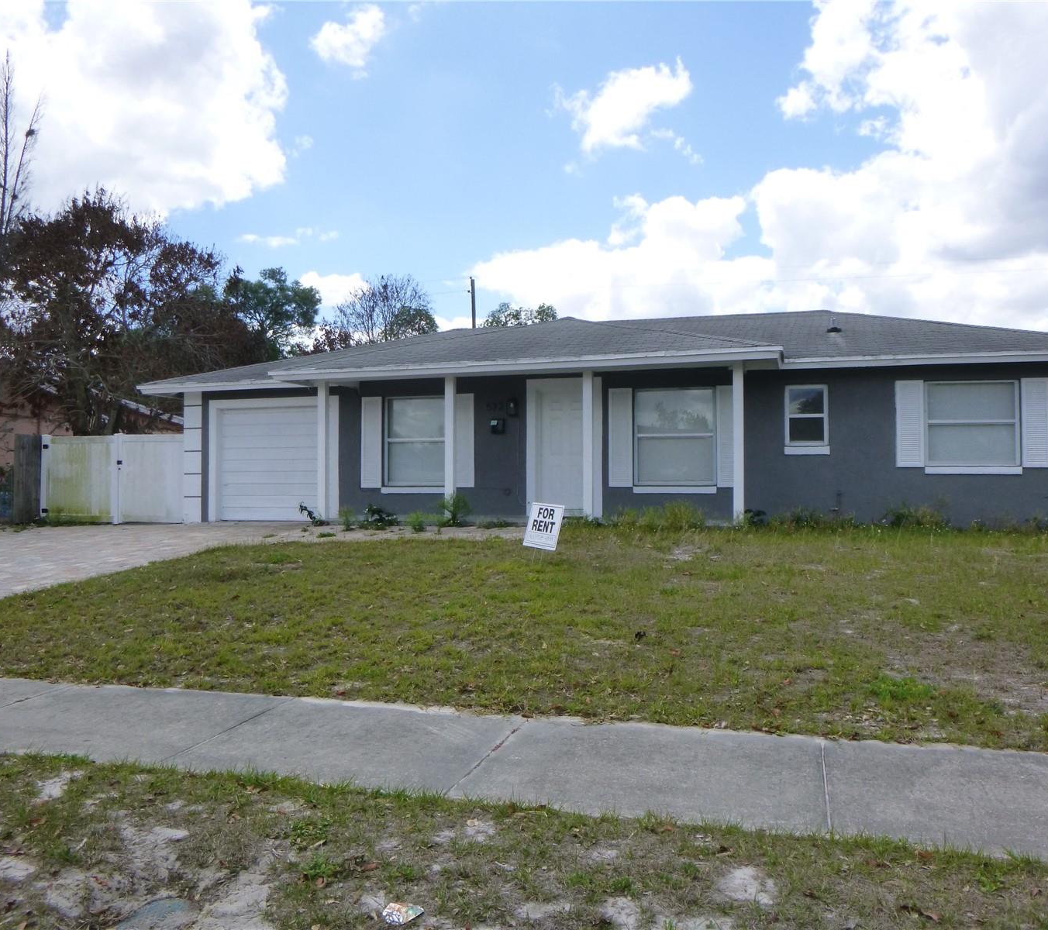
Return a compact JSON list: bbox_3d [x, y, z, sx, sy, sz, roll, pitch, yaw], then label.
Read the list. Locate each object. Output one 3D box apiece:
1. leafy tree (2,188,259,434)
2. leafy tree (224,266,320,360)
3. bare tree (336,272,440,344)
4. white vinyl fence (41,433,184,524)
[{"bbox_3d":[-10.334,-2.990,23.562,6.700,8.580,6.000,0,-1,0],"label":"leafy tree"},{"bbox_3d":[-9.228,-2.925,33.062,4.200,8.820,4.200,0,-1,0],"label":"leafy tree"},{"bbox_3d":[-5.550,-3.074,36.066,4.300,9.230,4.200,0,-1,0],"label":"bare tree"},{"bbox_3d":[-8.220,0.281,17.900,3.350,1.800,0.130,0,-1,17],"label":"white vinyl fence"}]

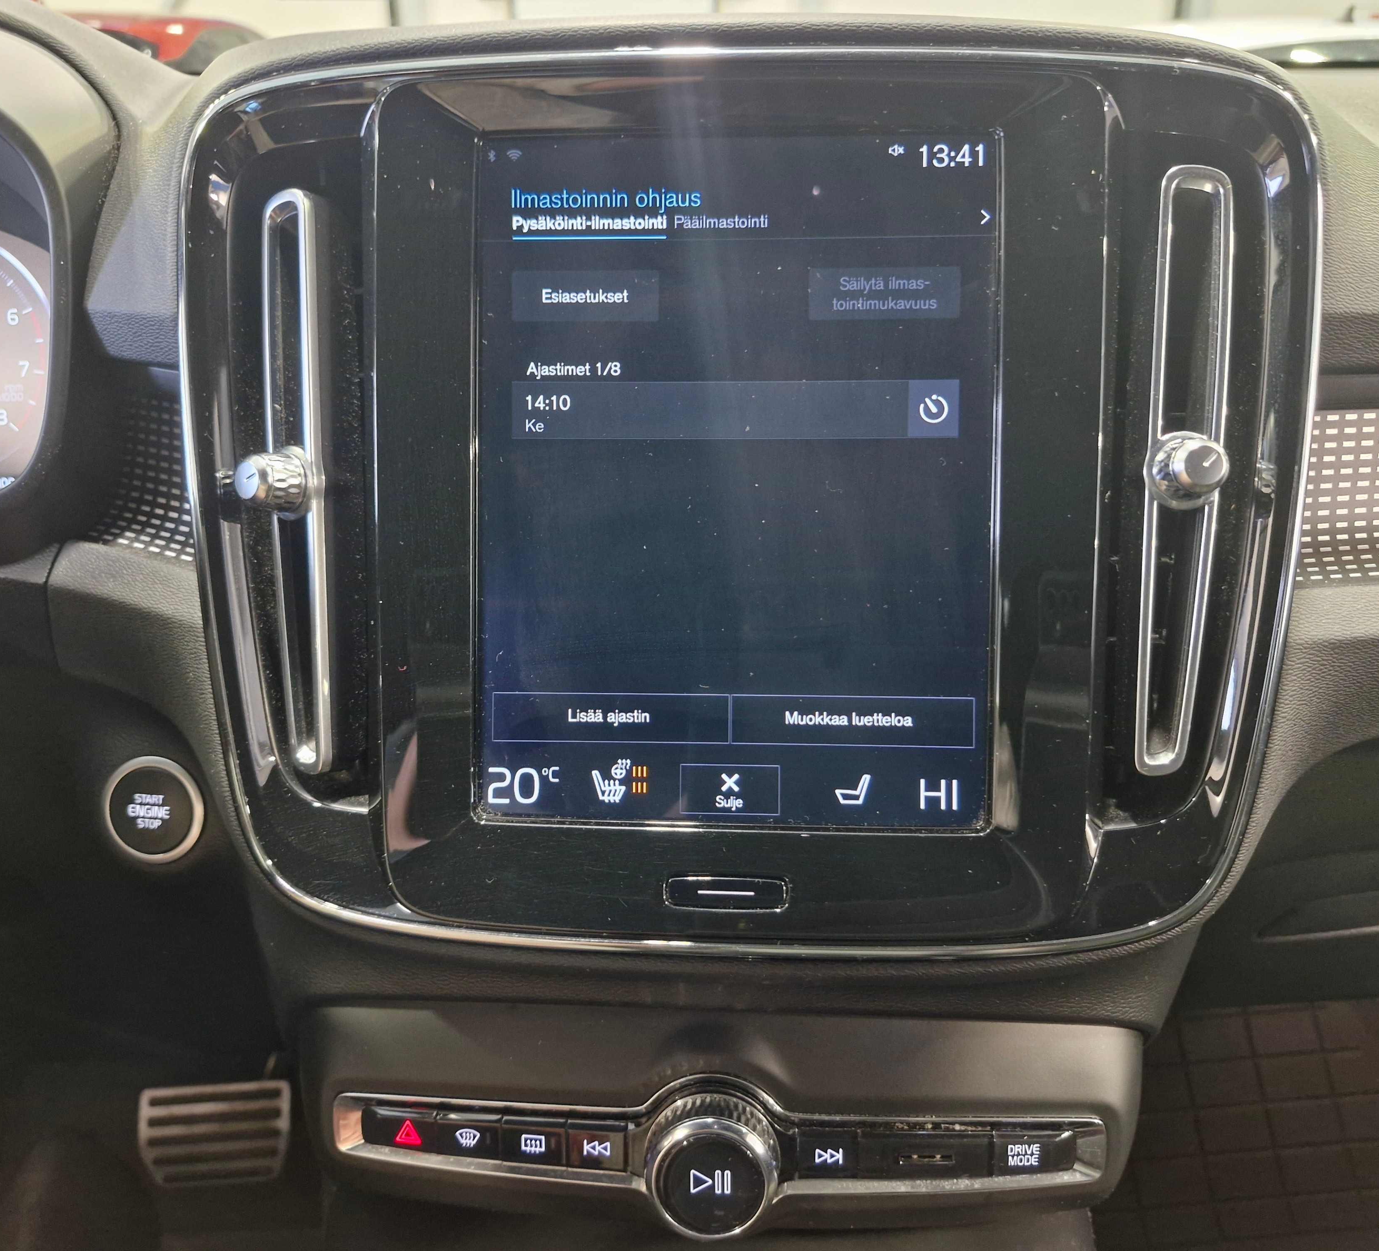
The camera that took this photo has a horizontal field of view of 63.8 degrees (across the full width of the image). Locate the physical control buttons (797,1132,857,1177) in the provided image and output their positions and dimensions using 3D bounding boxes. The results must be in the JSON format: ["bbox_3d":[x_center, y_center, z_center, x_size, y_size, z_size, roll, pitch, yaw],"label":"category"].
[{"bbox_3d":[0.038,0.145,0.305,0.017,0.012,0.007,0,7,-1],"label":"physical control buttons"}]

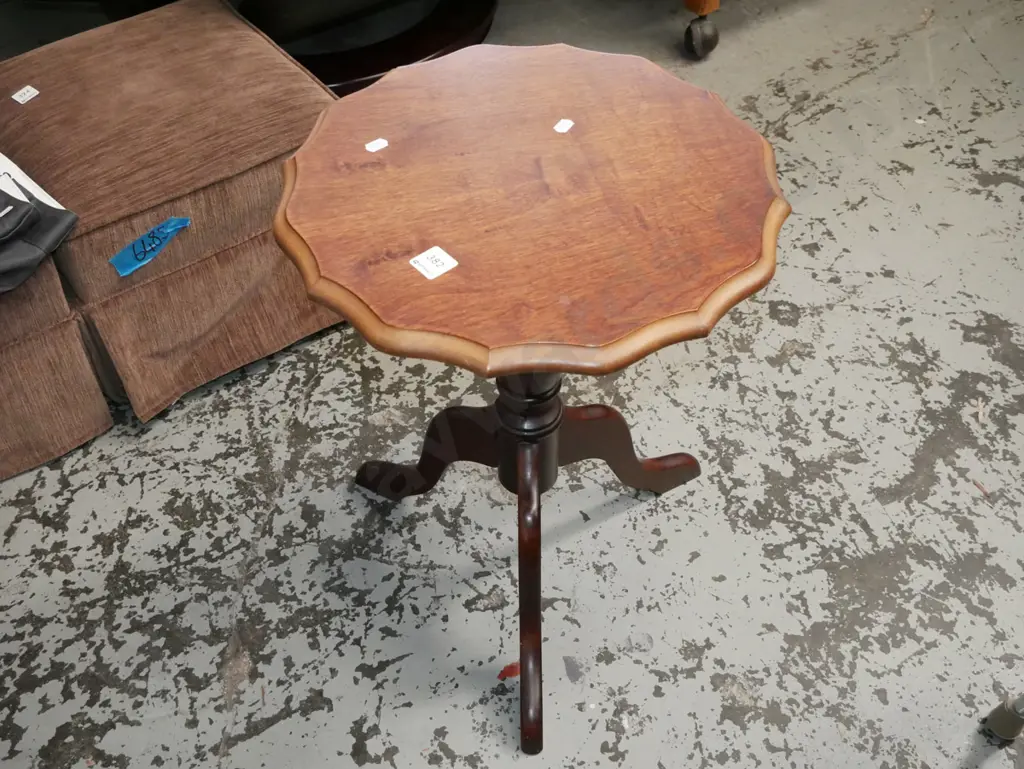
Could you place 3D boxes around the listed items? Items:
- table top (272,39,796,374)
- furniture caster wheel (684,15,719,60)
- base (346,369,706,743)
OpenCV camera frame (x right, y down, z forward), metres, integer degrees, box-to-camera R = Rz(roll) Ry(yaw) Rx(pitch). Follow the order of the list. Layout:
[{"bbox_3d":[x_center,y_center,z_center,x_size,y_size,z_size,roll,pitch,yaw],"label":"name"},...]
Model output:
[{"bbox_3d":[0.015,-0.155,0.925,0.404,0.018,0.404,-1,47,0],"label":"table top"},{"bbox_3d":[0.314,-0.569,1.952,0.050,0.068,0.058,21,51,19],"label":"furniture caster wheel"},{"bbox_3d":[0.018,0.059,1.081,0.407,0.501,0.352,-1,47,0],"label":"base"}]

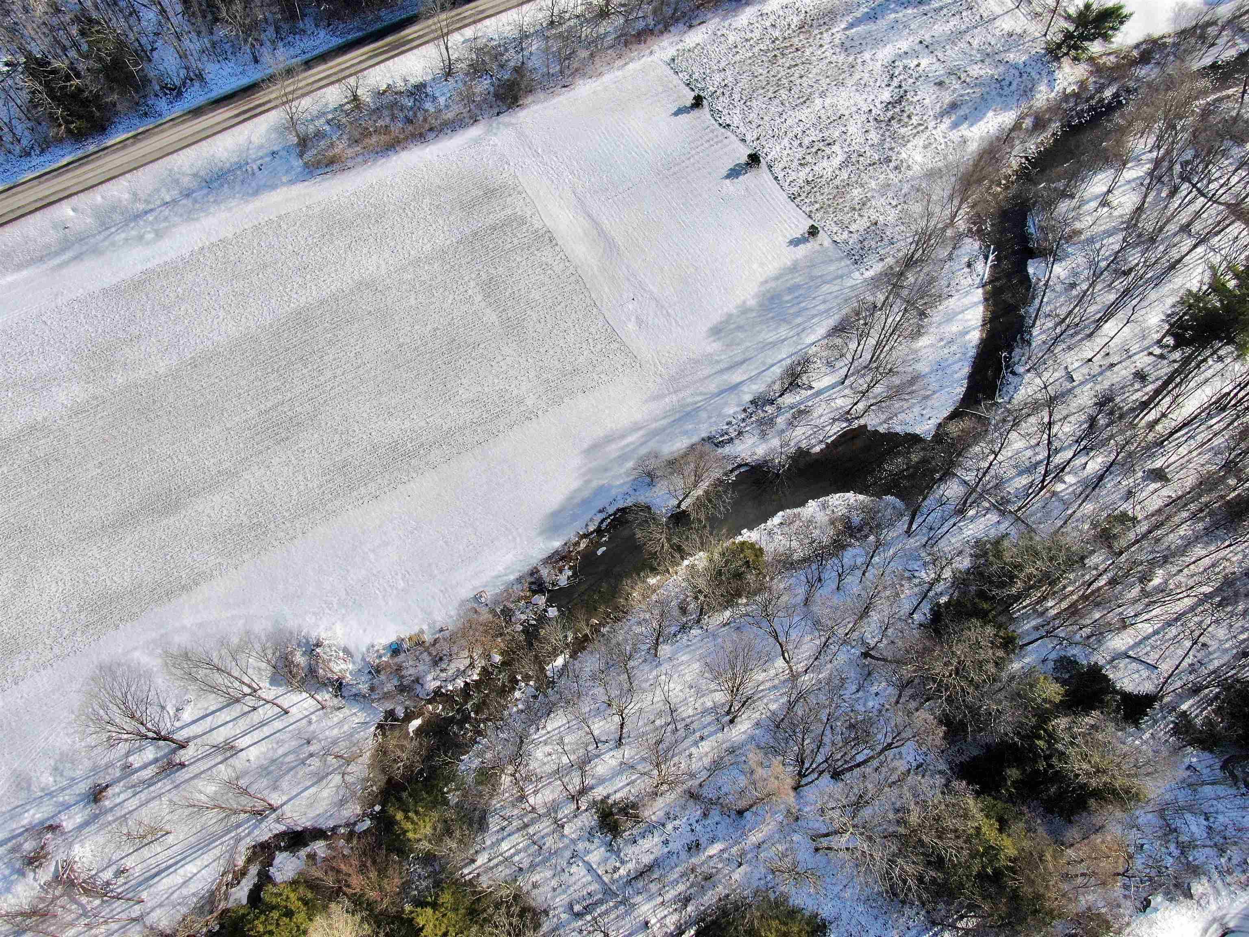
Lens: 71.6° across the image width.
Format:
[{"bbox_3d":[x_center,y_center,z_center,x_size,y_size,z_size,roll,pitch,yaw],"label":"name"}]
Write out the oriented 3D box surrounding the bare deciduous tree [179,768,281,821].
[{"bbox_3d":[-38.262,32.071,84.322,5.416,15.717,5.416,0,63,-1],"label":"bare deciduous tree"}]

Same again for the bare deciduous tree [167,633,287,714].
[{"bbox_3d":[-38.994,21.436,86.387,7.688,21.642,7.688,0,63,-1],"label":"bare deciduous tree"}]

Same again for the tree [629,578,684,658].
[{"bbox_3d":[3.481,16.497,93.560,6.878,14.303,6.878,0,63,-1],"label":"tree"}]

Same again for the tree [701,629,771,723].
[{"bbox_3d":[11.443,22.116,89.619,8.005,16.429,8.005,0,63,-1],"label":"tree"}]

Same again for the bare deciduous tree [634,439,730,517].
[{"bbox_3d":[6.810,1.857,102.988,10.613,10.820,9.552,0,63,-1],"label":"bare deciduous tree"}]

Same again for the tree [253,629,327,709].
[{"bbox_3d":[-33.939,21.813,90.396,7.821,14.269,7.821,0,63,-1],"label":"tree"}]

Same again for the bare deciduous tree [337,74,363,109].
[{"bbox_3d":[-42.945,-58.686,135.941,4.560,5.709,4.560,0,63,-1],"label":"bare deciduous tree"}]

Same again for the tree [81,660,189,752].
[{"bbox_3d":[-47.907,24.816,87.184,8.963,16.956,8.963,0,63,-1],"label":"tree"}]

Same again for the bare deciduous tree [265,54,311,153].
[{"bbox_3d":[-49.403,-53.910,128.484,6.941,14.535,6.941,0,63,-1],"label":"bare deciduous tree"}]

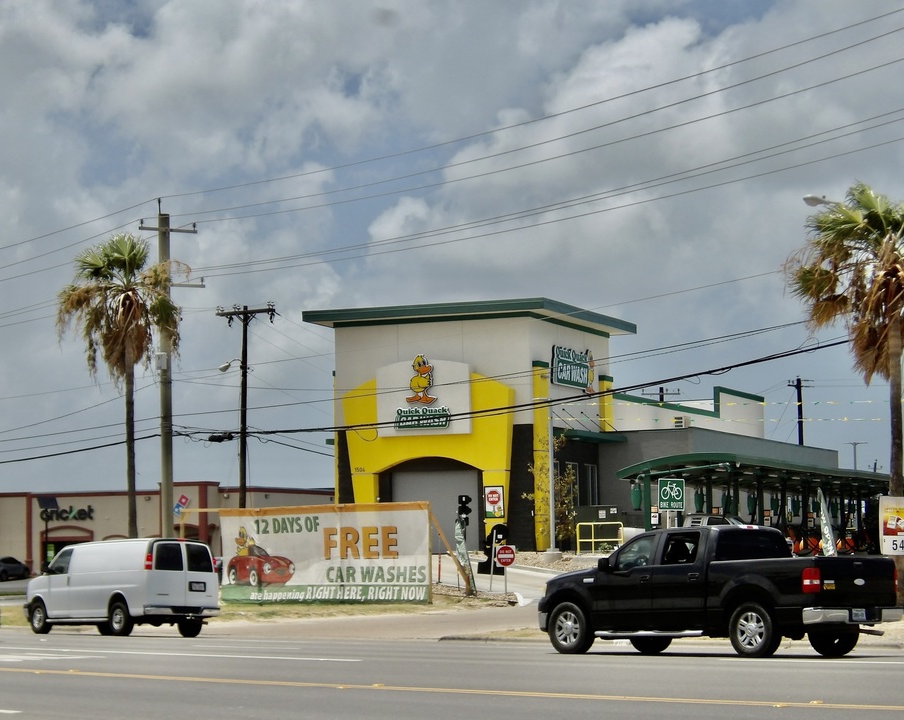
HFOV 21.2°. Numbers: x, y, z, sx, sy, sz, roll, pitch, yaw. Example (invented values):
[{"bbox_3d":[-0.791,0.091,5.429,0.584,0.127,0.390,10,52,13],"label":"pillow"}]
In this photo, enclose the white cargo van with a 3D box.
[{"bbox_3d":[-7.574,5.195,54.861,2.000,2.120,5.750,5,-8,-39],"label":"white cargo van"}]

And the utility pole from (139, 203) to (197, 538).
[{"bbox_3d":[-7.193,1.251,61.000,1.750,10.600,0.400,4,-7,-32],"label":"utility pole"}]

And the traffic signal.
[{"bbox_3d":[0.389,4.653,75.000,0.360,0.930,0.380,-5,-8,40],"label":"traffic signal"}]

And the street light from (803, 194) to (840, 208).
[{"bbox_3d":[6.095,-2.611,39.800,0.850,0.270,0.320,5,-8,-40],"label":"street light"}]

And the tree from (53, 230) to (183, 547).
[{"bbox_3d":[-8.337,1.655,60.500,3.100,9.600,3.100,1,-6,-8],"label":"tree"}]

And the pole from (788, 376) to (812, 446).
[{"bbox_3d":[20.717,6.401,141.444,0.800,10.800,1.300,-5,-7,30],"label":"pole"}]

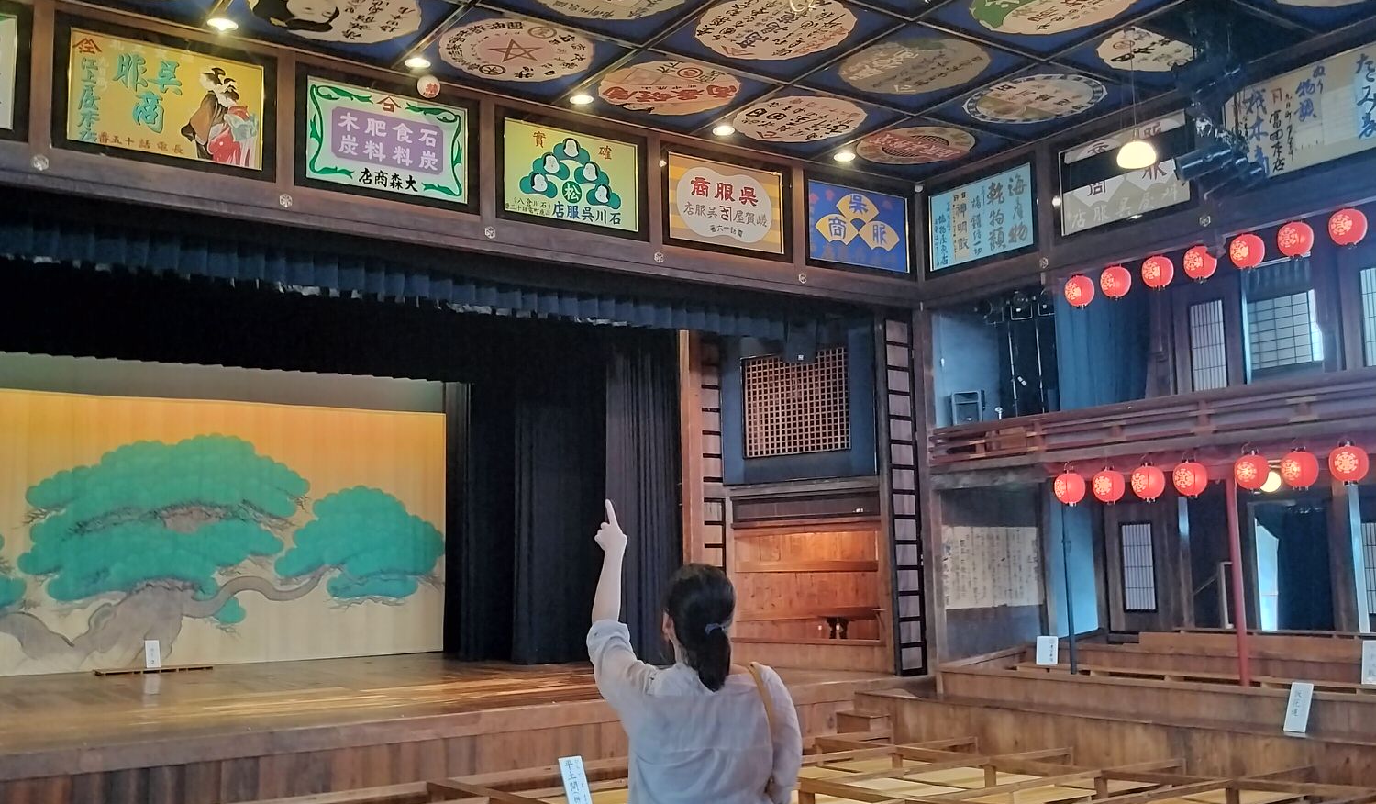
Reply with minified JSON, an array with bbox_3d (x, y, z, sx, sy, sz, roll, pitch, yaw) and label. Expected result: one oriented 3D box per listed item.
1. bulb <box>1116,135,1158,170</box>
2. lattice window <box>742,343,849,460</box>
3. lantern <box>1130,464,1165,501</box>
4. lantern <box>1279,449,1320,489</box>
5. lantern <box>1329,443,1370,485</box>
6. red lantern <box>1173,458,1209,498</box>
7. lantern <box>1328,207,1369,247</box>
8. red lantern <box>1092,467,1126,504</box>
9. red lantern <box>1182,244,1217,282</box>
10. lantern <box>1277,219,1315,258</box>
[{"bbox_3d":[3.672,-2.036,10.412,0.300,0.260,0.300,-1,-7,0],"label":"bulb"},{"bbox_3d":[1.248,0.015,14.878,1.520,1.200,0.060,-7,-10,40],"label":"lattice window"},{"bbox_3d":[4.405,0.768,12.178,0.310,0.350,0.310,-8,-10,43],"label":"lantern"},{"bbox_3d":[5.263,0.574,10.953,0.310,0.350,0.310,-8,-10,43],"label":"lantern"},{"bbox_3d":[5.515,0.517,10.594,0.310,0.350,0.310,-8,-10,43],"label":"lantern"},{"bbox_3d":[4.464,0.674,11.288,0.285,0.335,0.285,7,-10,-43],"label":"red lantern"},{"bbox_3d":[5.407,-1.443,10.415,0.285,0.335,0.285,6,-10,-41],"label":"lantern"},{"bbox_3d":[4.148,0.827,12.544,0.310,0.350,0.310,-8,-10,43],"label":"red lantern"},{"bbox_3d":[4.642,-1.267,11.534,0.285,0.335,0.285,6,-10,-42],"label":"red lantern"},{"bbox_3d":[5.155,-1.385,10.784,0.285,0.335,0.285,6,-10,-40],"label":"lantern"}]

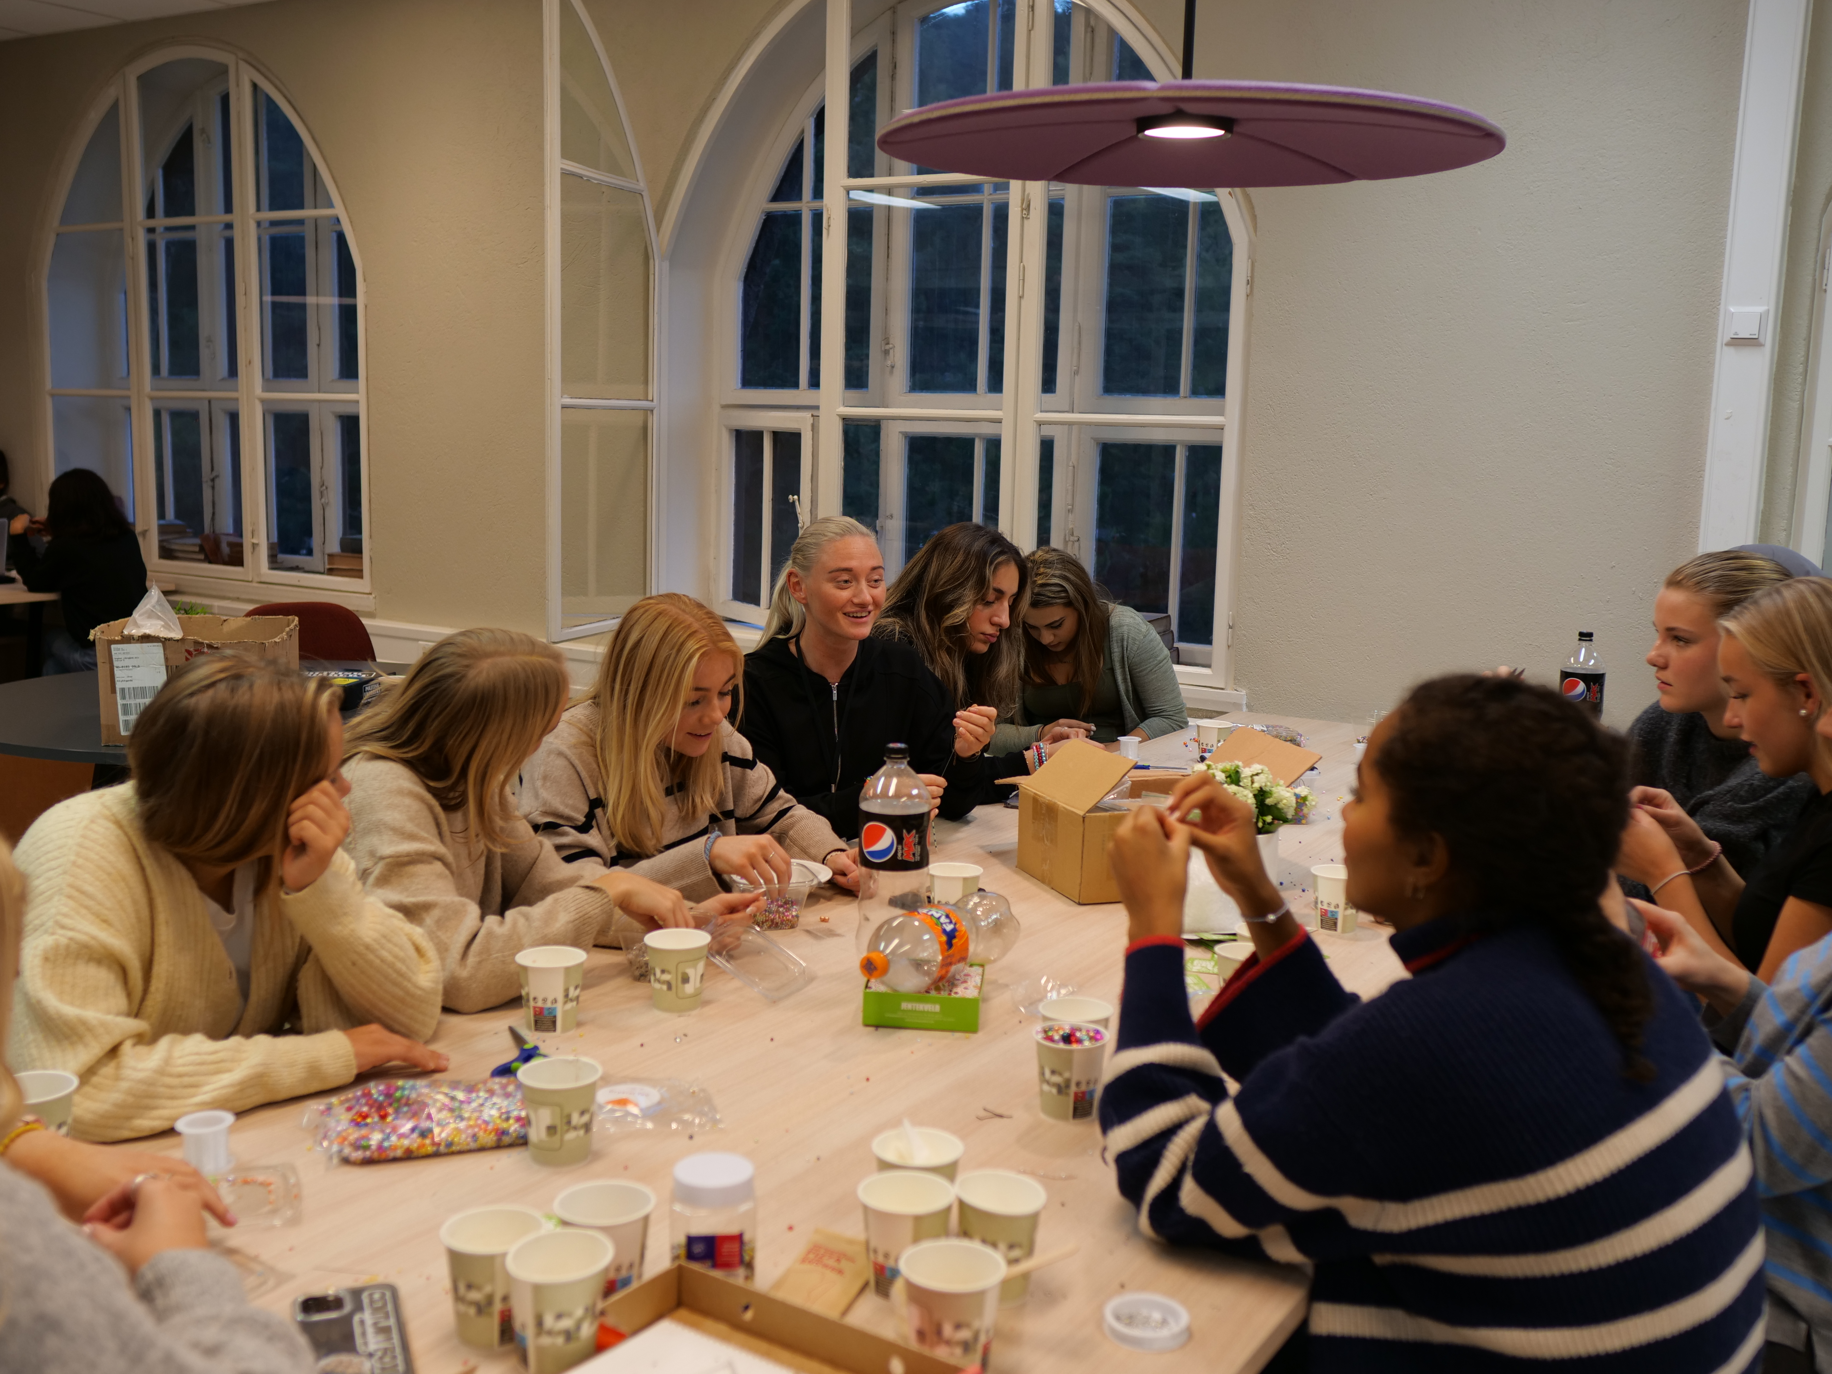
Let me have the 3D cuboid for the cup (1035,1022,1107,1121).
[{"bbox_3d":[0.161,0.404,1.772,0.081,0.084,0.081,2,9,0],"label":"cup"}]

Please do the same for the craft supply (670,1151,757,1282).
[{"bbox_3d":[-0.162,0.430,1.349,0.068,0.093,0.068,1,9,-6],"label":"craft supply"}]

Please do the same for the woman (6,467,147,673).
[{"bbox_3d":[-2.817,-0.136,5.678,0.680,1.180,0.460,6,10,25],"label":"woman"}]

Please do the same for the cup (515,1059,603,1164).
[{"bbox_3d":[-0.342,0.411,1.632,0.081,0.084,0.081,2,9,0],"label":"cup"}]

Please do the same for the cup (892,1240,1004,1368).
[{"bbox_3d":[0.026,0.459,1.234,0.077,0.082,0.077,2,9,1],"label":"cup"}]

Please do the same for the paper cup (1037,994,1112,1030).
[{"bbox_3d":[0.172,0.389,1.830,0.080,0.084,0.080,1,9,0],"label":"paper cup"}]

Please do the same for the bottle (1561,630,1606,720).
[{"bbox_3d":[1.386,0.047,3.549,0.091,0.330,0.091,5,9,21],"label":"bottle"}]

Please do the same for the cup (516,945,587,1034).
[{"bbox_3d":[-0.408,0.342,1.902,0.077,0.082,0.077,0,9,-12],"label":"cup"}]

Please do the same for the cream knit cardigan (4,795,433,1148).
[{"bbox_3d":[-0.800,0.375,1.833,0.460,0.560,0.520,6,10,27],"label":"cream knit cardigan"}]

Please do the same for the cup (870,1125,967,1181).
[{"bbox_3d":[0.002,0.427,1.431,0.077,0.082,0.077,2,9,0],"label":"cup"}]

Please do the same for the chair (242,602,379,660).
[{"bbox_3d":[-1.756,0.204,4.816,0.480,0.820,0.520,2,9,3],"label":"chair"}]

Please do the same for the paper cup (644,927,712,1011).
[{"bbox_3d":[-0.289,0.347,2.063,0.081,0.084,0.081,2,9,0],"label":"paper cup"}]

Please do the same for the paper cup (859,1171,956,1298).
[{"bbox_3d":[-0.008,0.454,1.390,0.080,0.084,0.080,1,9,0],"label":"paper cup"}]

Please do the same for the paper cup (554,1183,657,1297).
[{"bbox_3d":[-0.250,0.454,1.363,0.081,0.084,0.081,2,9,0],"label":"paper cup"}]

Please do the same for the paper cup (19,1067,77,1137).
[{"bbox_3d":[-0.785,0.394,1.505,0.077,0.082,0.077,-3,10,-28],"label":"paper cup"}]

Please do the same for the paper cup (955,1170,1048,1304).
[{"bbox_3d":[0.069,0.455,1.392,0.080,0.084,0.080,1,9,0],"label":"paper cup"}]

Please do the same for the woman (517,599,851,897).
[{"bbox_3d":[-0.327,0.452,2.600,0.680,1.180,0.520,9,11,39],"label":"woman"}]

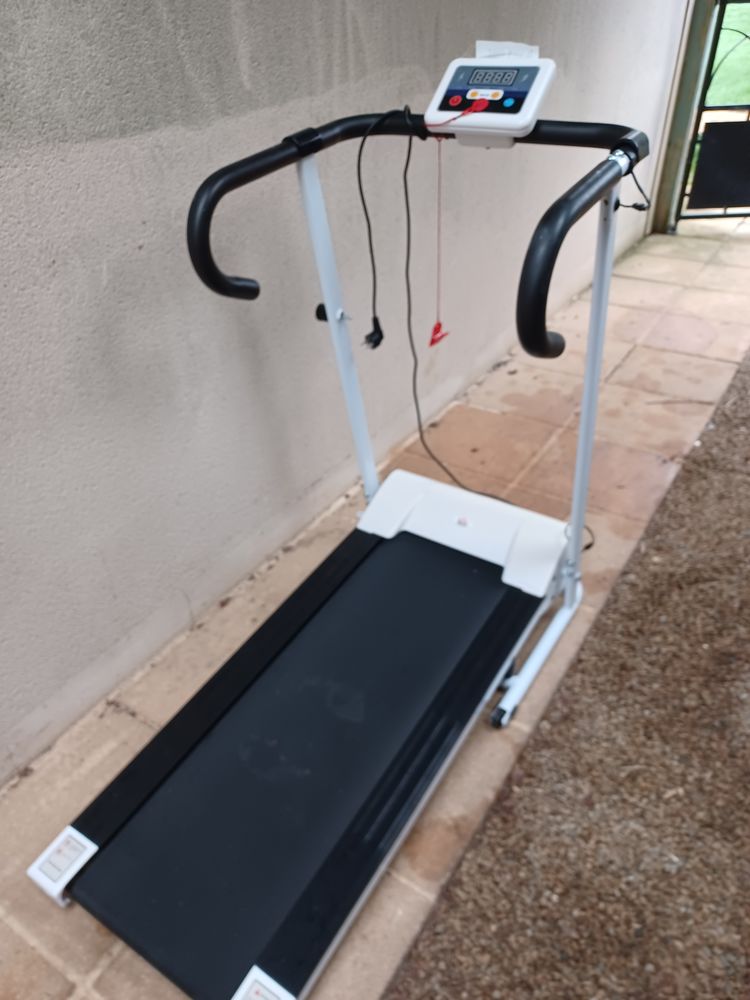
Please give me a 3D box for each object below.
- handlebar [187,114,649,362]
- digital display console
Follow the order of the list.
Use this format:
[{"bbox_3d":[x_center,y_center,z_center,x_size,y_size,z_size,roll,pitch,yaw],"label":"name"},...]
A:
[{"bbox_3d":[0.079,-0.453,1.198,0.607,0.264,0.524,19,41,27],"label":"handlebar"},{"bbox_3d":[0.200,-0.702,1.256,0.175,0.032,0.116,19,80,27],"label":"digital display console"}]

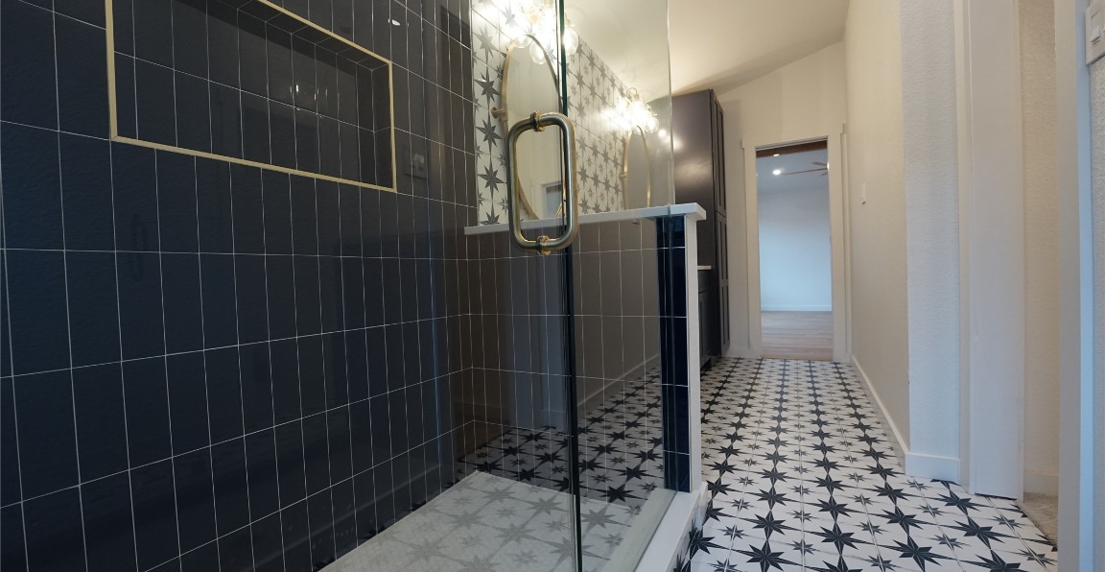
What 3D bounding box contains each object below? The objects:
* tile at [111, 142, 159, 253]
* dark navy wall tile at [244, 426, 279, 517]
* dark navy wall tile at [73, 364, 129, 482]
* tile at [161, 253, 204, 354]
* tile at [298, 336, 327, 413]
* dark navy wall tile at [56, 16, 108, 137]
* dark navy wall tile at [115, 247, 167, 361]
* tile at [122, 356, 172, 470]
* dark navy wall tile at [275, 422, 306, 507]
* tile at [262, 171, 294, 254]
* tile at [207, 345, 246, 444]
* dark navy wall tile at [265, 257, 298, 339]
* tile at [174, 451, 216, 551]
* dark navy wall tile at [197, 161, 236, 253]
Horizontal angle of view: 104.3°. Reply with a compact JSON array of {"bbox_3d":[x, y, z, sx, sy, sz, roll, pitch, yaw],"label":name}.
[{"bbox_3d":[-0.905,-0.191,0.932,0.010,0.228,0.073,-1,1,30],"label":"tile"},{"bbox_3d":[-0.774,0.500,1.148,0.010,0.232,0.075,-2,1,30],"label":"dark navy wall tile"},{"bbox_3d":[-0.911,0.274,0.866,0.010,0.228,0.074,-1,1,29],"label":"dark navy wall tile"},{"bbox_3d":[-0.850,0.040,0.986,0.010,0.228,0.074,-1,1,29],"label":"tile"},{"bbox_3d":[-0.701,0.260,1.248,0.010,0.228,0.073,-1,1,30],"label":"tile"},{"bbox_3d":[-0.959,-0.420,0.874,0.010,0.232,0.075,-2,1,30],"label":"dark navy wall tile"},{"bbox_3d":[-0.899,0.041,0.935,0.010,0.228,0.073,-1,1,30],"label":"dark navy wall tile"},{"bbox_3d":[-0.889,0.273,0.941,0.010,0.228,0.073,-1,1,30],"label":"tile"},{"bbox_3d":[-0.728,0.491,1.193,0.010,0.228,0.073,-1,1,30],"label":"dark navy wall tile"},{"bbox_3d":[-0.750,-0.198,1.173,0.010,0.228,0.074,-1,1,29],"label":"tile"},{"bbox_3d":[-0.806,0.267,1.055,0.010,0.228,0.074,-1,1,29],"label":"tile"},{"bbox_3d":[-0.756,0.032,1.205,0.010,0.232,0.075,-2,1,30],"label":"dark navy wall tile"},{"bbox_3d":[-0.848,0.505,1.019,0.010,0.232,0.075,-2,1,30],"label":"tile"},{"bbox_3d":[-0.839,-0.195,1.072,0.010,0.232,0.075,-2,1,30],"label":"dark navy wall tile"}]

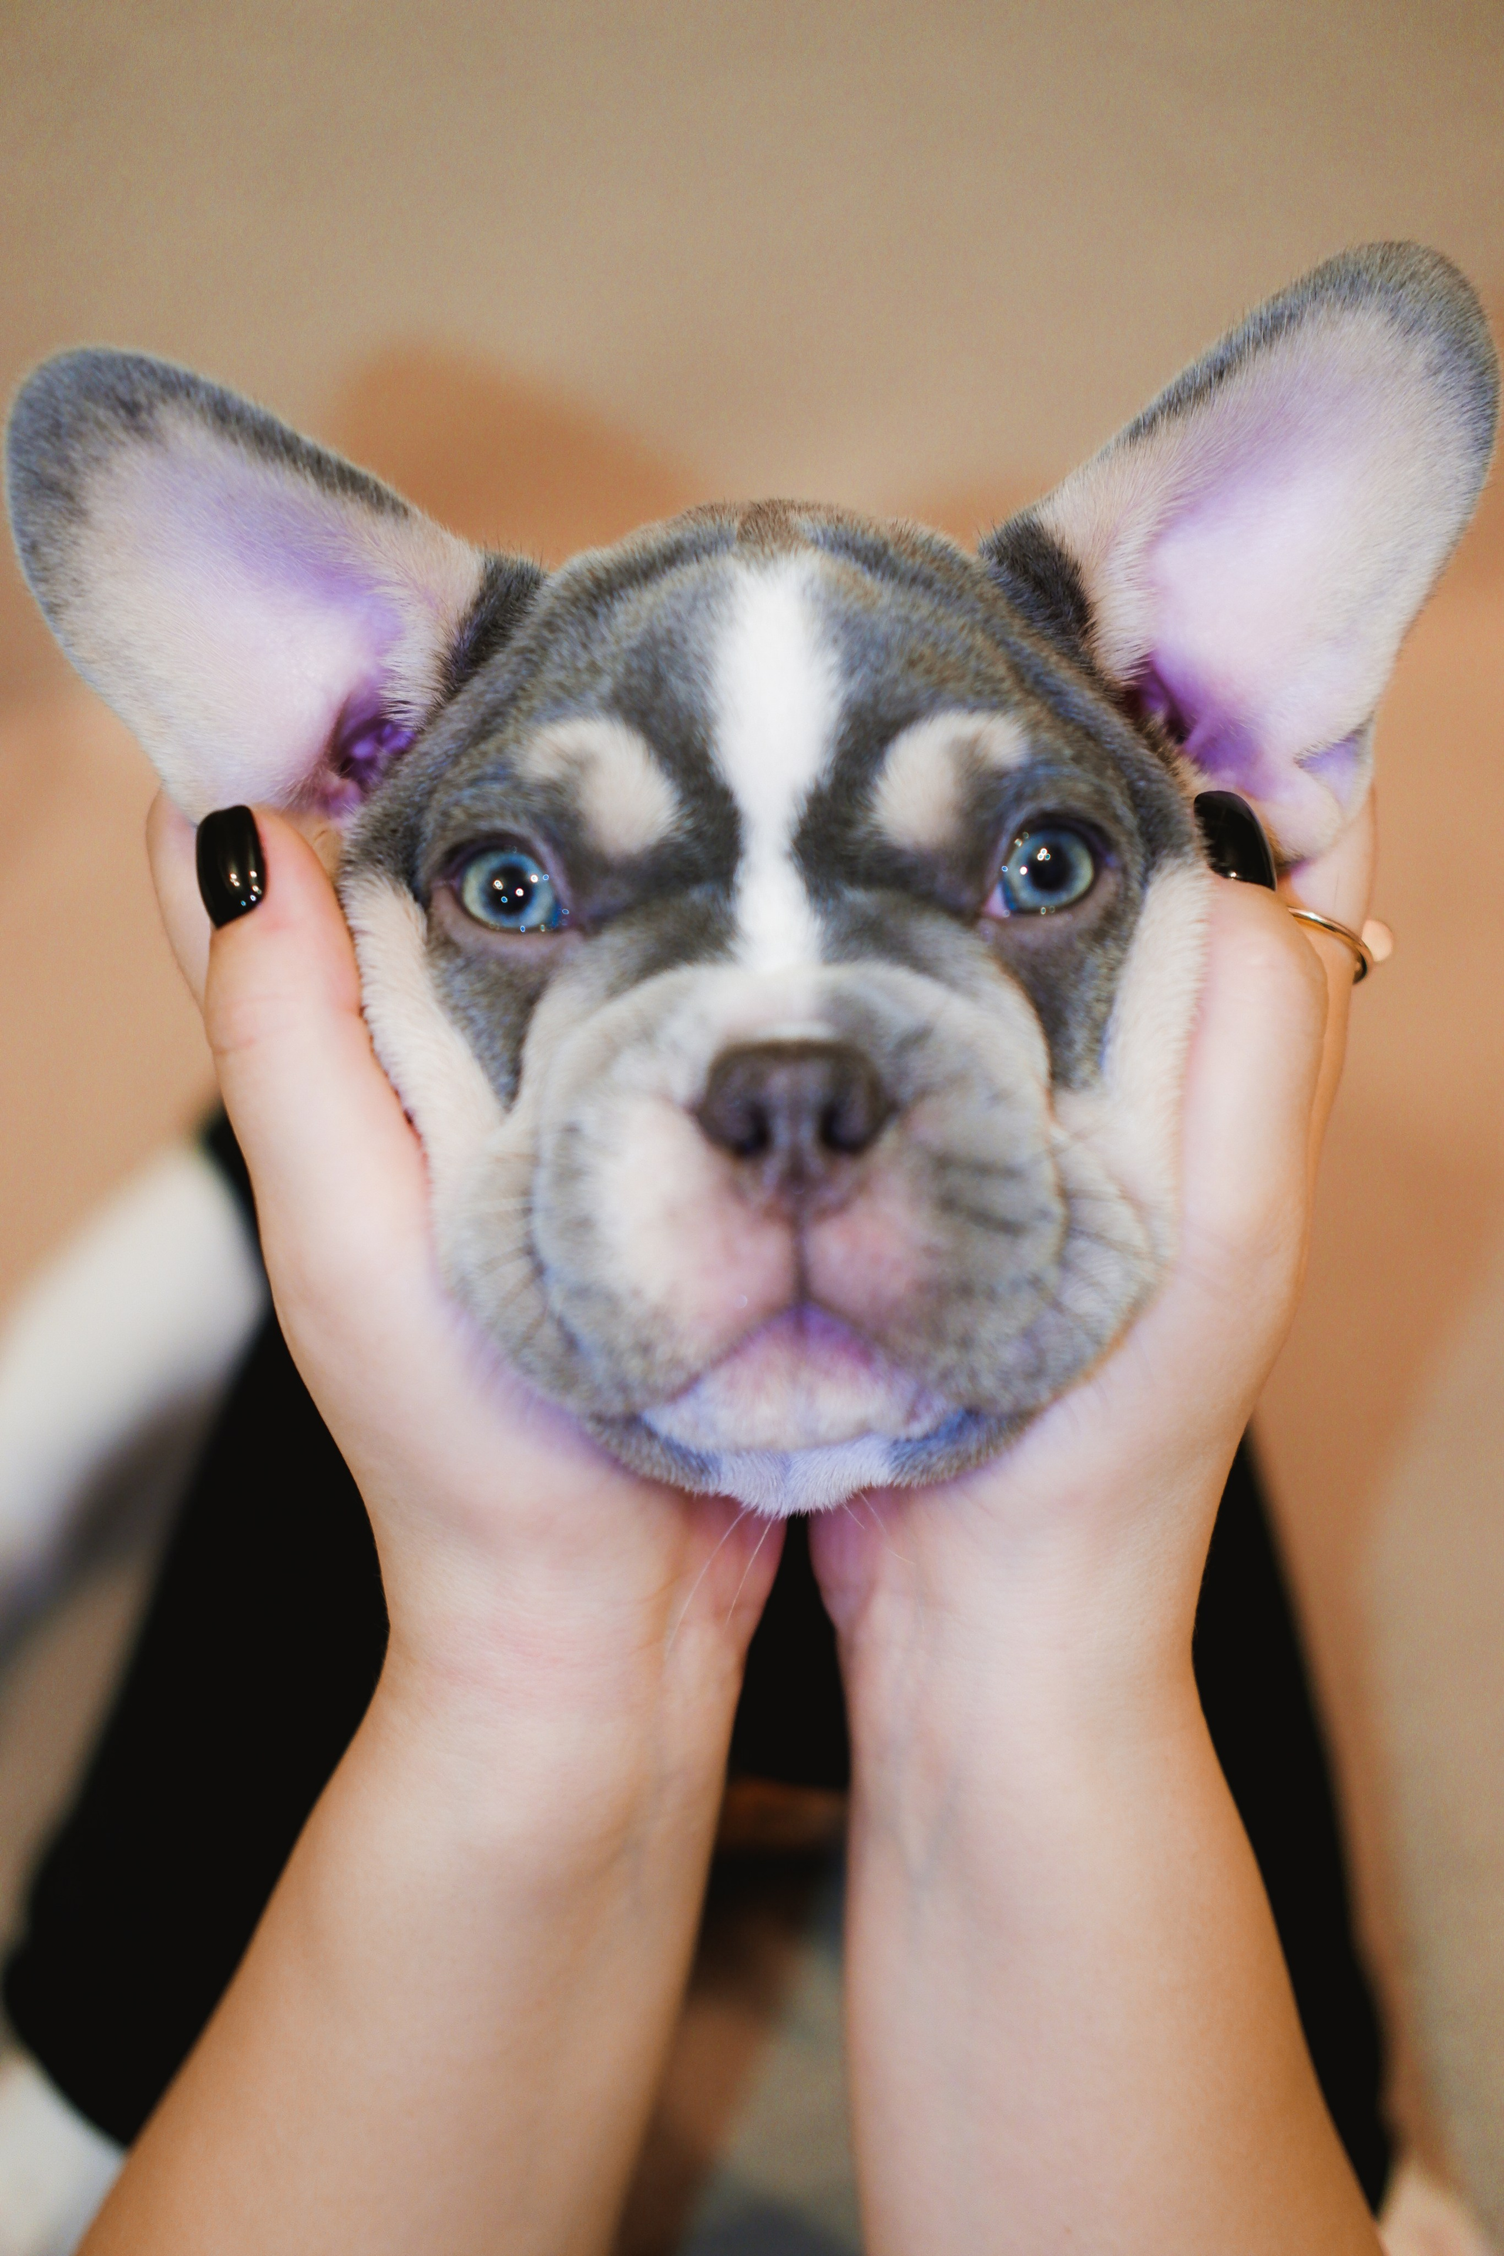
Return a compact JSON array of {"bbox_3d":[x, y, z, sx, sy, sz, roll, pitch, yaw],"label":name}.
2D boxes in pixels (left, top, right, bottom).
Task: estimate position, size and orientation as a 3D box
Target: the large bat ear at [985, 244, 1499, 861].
[{"bbox_3d":[0.081,-0.094,0.500,0.067,0.034,0.088,38,85,-7],"label":"large bat ear"}]

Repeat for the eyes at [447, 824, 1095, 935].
[{"bbox_3d":[0.003,-0.035,0.472,0.091,0.015,0.017,-2,3,0],"label":"eyes"}]

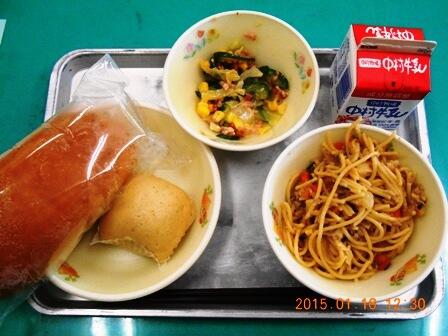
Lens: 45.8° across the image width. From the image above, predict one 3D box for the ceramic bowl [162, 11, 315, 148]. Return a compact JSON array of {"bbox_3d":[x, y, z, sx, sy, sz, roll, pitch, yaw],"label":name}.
[{"bbox_3d":[0.014,-0.065,0.465,0.130,0.058,0.130,0,71,0],"label":"ceramic bowl"}]

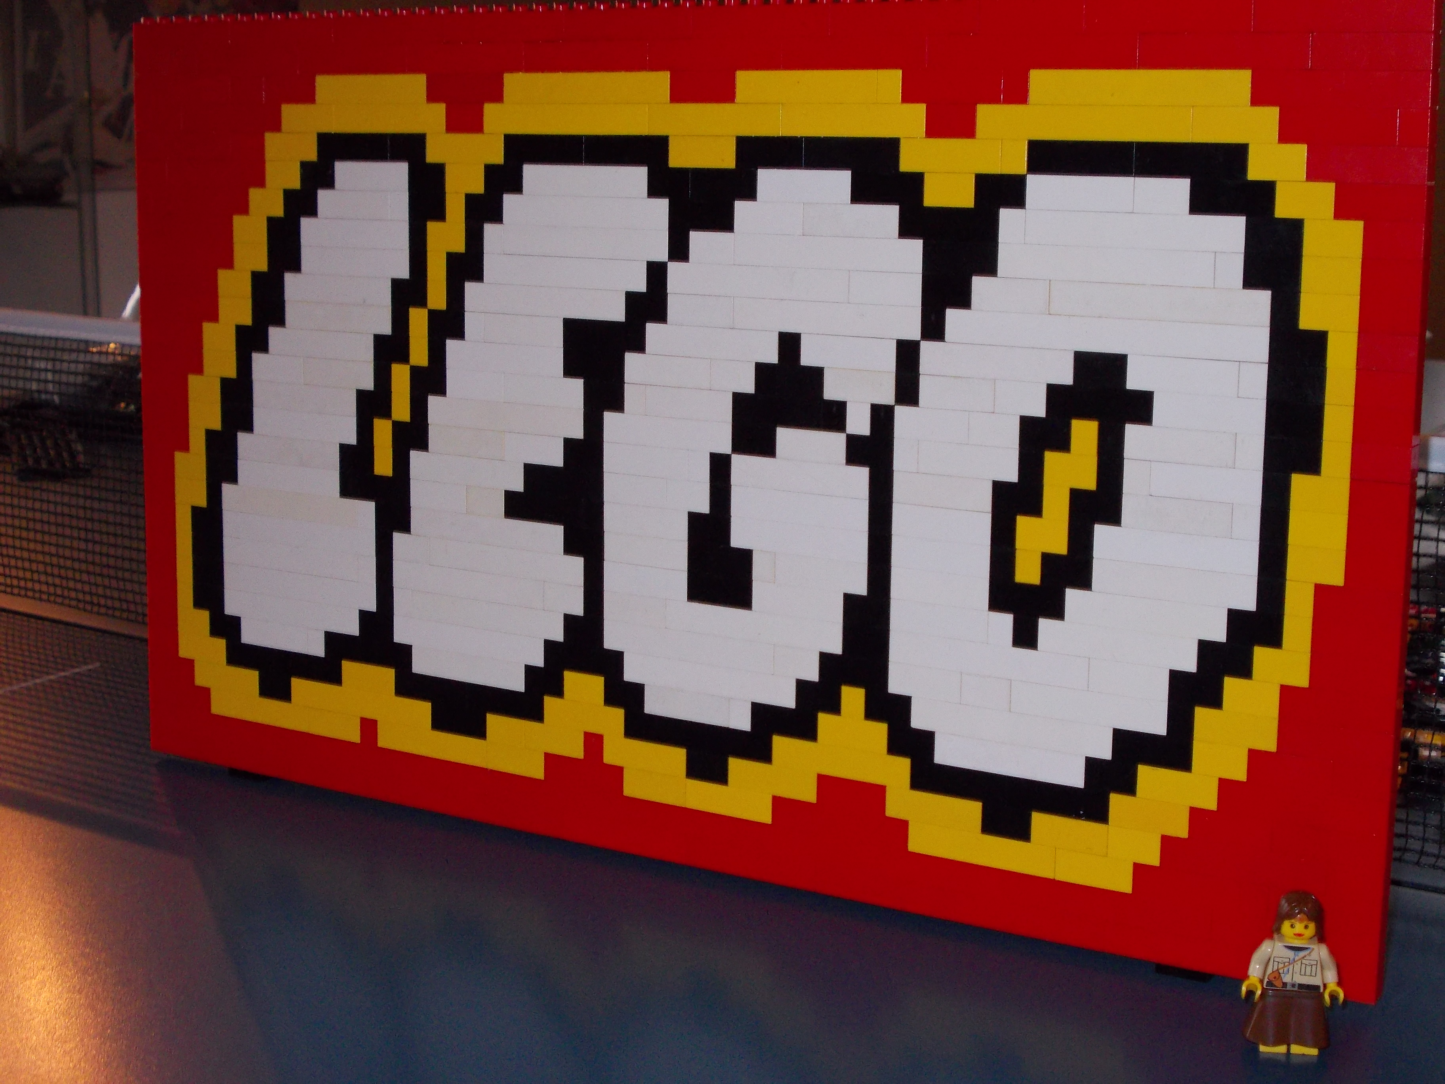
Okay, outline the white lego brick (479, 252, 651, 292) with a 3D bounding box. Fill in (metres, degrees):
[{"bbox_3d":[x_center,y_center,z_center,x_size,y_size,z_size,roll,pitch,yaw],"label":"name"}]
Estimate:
[{"bbox_3d":[-0.049,-0.087,0.685,0.064,0.010,0.008,7,12,31],"label":"white lego brick"}]

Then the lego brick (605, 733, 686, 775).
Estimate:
[{"bbox_3d":[-0.023,0.069,0.696,0.032,0.010,0.008,7,12,31],"label":"lego brick"}]

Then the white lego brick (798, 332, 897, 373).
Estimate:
[{"bbox_3d":[0.040,-0.057,0.635,0.032,0.010,0.008,7,12,31],"label":"white lego brick"}]

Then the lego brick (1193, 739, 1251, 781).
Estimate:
[{"bbox_3d":[0.140,0.060,0.591,0.016,0.010,0.008,7,12,31],"label":"lego brick"}]

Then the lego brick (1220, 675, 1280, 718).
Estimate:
[{"bbox_3d":[0.147,0.042,0.587,0.016,0.010,0.008,7,12,31],"label":"lego brick"}]

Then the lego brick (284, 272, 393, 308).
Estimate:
[{"bbox_3d":[-0.131,-0.088,0.736,0.048,0.010,0.008,7,12,31],"label":"lego brick"}]

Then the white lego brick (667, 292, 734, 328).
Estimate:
[{"bbox_3d":[-0.005,-0.072,0.659,0.024,0.010,0.008,7,12,31],"label":"white lego brick"}]

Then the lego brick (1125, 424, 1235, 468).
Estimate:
[{"bbox_3d":[0.127,-0.027,0.586,0.032,0.010,0.008,7,13,31],"label":"lego brick"}]

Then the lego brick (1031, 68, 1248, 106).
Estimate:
[{"bbox_3d":[0.114,-0.122,0.576,0.064,0.010,0.008,7,12,31],"label":"lego brick"}]

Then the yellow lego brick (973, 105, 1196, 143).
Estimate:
[{"bbox_3d":[0.100,-0.115,0.585,0.064,0.010,0.008,7,12,31],"label":"yellow lego brick"}]

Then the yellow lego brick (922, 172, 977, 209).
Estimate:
[{"bbox_3d":[0.067,-0.101,0.612,0.016,0.010,0.008,7,12,31],"label":"yellow lego brick"}]

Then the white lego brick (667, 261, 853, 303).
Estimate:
[{"bbox_3d":[0.012,-0.079,0.646,0.064,0.010,0.008,7,12,31],"label":"white lego brick"}]

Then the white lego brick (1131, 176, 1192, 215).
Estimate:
[{"bbox_3d":[0.121,-0.094,0.579,0.016,0.010,0.008,7,12,31],"label":"white lego brick"}]

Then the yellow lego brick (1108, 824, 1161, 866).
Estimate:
[{"bbox_3d":[0.119,0.086,0.607,0.016,0.010,0.008,7,12,31],"label":"yellow lego brick"}]

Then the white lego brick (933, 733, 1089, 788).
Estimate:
[{"bbox_3d":[0.086,0.063,0.624,0.048,0.010,0.008,7,12,31],"label":"white lego brick"}]

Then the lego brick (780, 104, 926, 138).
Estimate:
[{"bbox_3d":[0.040,-0.122,0.621,0.048,0.010,0.008,7,12,31],"label":"lego brick"}]

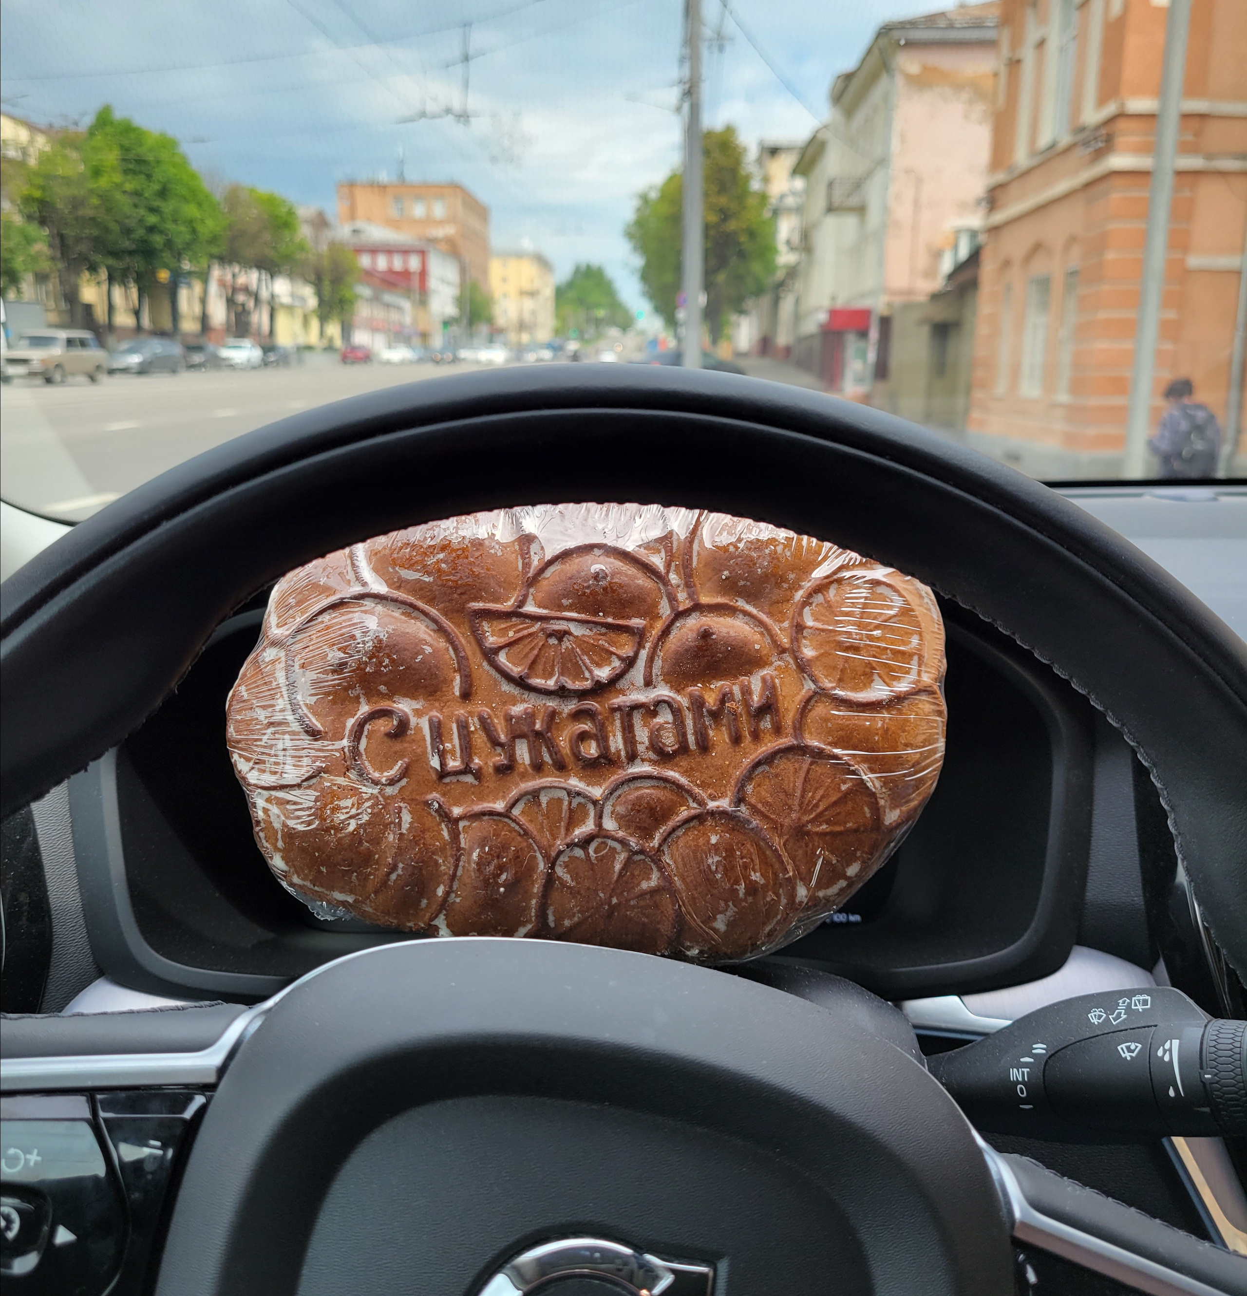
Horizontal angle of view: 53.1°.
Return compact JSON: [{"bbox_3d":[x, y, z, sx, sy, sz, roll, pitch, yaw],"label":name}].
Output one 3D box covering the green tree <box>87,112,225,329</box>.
[{"bbox_3d":[-21.730,-19.160,59.107,6.300,11.770,6.300,0,14,2],"label":"green tree"}]

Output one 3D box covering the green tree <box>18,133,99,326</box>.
[{"bbox_3d":[-22.848,-16.214,51.593,3.900,9.270,4.200,0,14,2],"label":"green tree"}]

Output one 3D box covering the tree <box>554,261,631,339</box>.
[{"bbox_3d":[-5.820,-66.312,241.125,14.000,14.940,14.000,0,14,2],"label":"tree"}]

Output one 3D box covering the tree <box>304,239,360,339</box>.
[{"bbox_3d":[-22.347,-26.733,96.378,4.400,8.570,4.400,0,14,2],"label":"tree"}]

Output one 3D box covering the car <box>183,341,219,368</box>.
[{"bbox_3d":[-19.821,-13.127,55.966,1.800,1.480,4.400,0,14,2],"label":"car"}]

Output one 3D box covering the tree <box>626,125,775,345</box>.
[{"bbox_3d":[4.071,-21.275,66.851,7.800,12.150,7.800,0,14,2],"label":"tree"}]

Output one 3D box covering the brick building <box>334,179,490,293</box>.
[{"bbox_3d":[-29.361,-54.220,181.550,17.000,21.270,28.000,0,14,2],"label":"brick building"}]

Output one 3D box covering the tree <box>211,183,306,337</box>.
[{"bbox_3d":[-21.529,-22.204,74.836,5.400,10.320,5.400,0,14,2],"label":"tree"}]

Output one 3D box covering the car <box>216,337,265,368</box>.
[{"bbox_3d":[-19.032,-14.474,61.299,1.780,1.480,4.300,0,14,0],"label":"car"}]

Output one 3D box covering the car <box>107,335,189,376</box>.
[{"bbox_3d":[-19.319,-11.732,50.130,1.800,1.500,4.400,0,14,2],"label":"car"}]

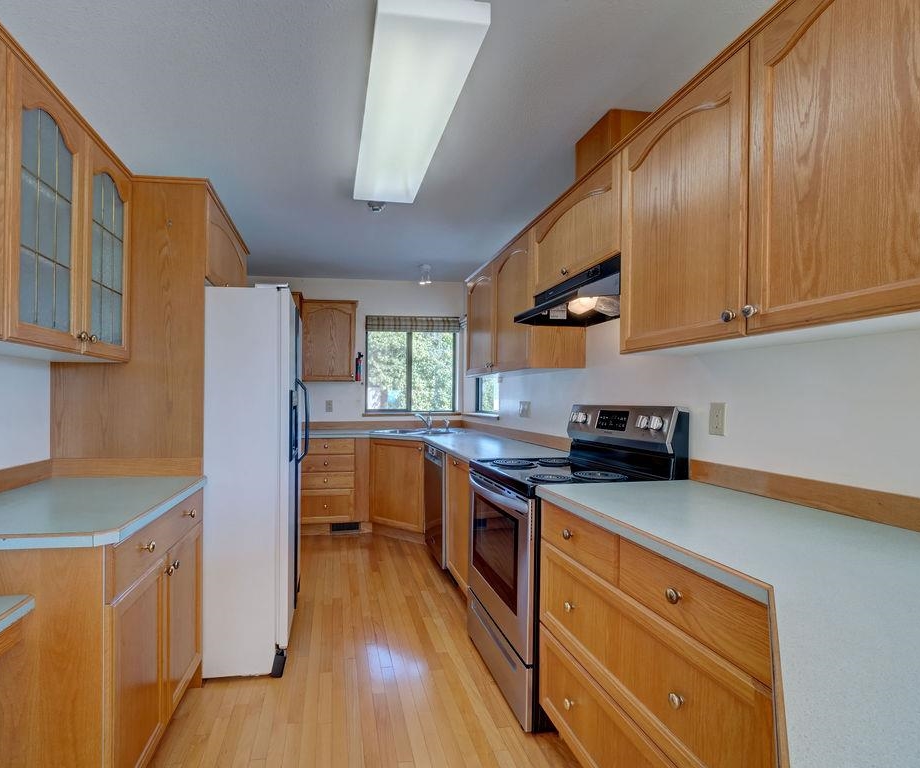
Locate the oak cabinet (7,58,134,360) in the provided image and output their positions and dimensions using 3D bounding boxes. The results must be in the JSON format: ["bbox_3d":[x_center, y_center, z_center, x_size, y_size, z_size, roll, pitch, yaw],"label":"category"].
[{"bbox_3d":[-1.513,-0.506,1.432,0.340,0.803,0.711,0,-2,-16],"label":"oak cabinet"}]

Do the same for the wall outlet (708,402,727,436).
[{"bbox_3d":[0.983,0.137,1.590,0.012,0.127,0.072,0,-2,-16],"label":"wall outlet"}]

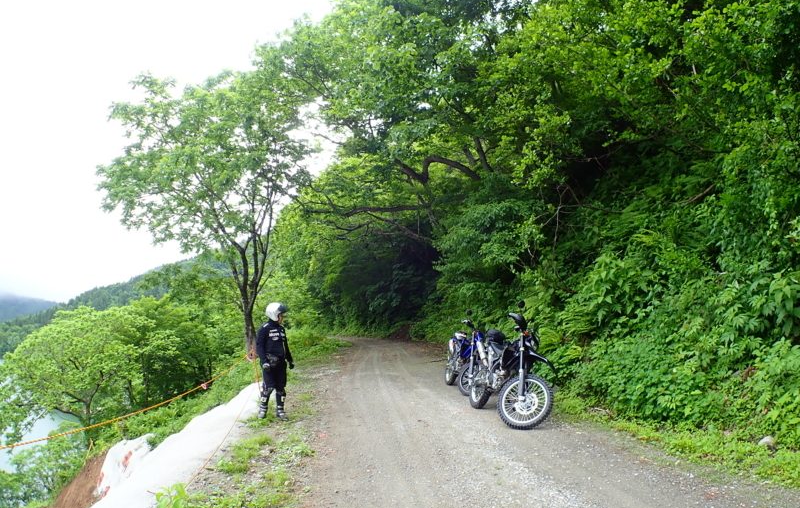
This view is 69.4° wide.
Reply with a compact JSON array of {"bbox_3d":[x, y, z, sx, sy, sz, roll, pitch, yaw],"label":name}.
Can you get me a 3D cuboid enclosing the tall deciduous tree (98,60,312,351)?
[{"bbox_3d":[-5.700,-1.250,17.000,6.000,8.400,5.800,1,-6,-12],"label":"tall deciduous tree"}]

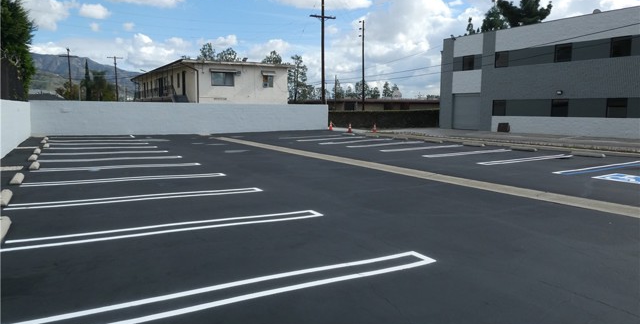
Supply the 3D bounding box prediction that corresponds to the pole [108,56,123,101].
[{"bbox_3d":[-36.250,-13.104,79.207,2.600,11.230,0.400,-3,7,-30],"label":"pole"}]

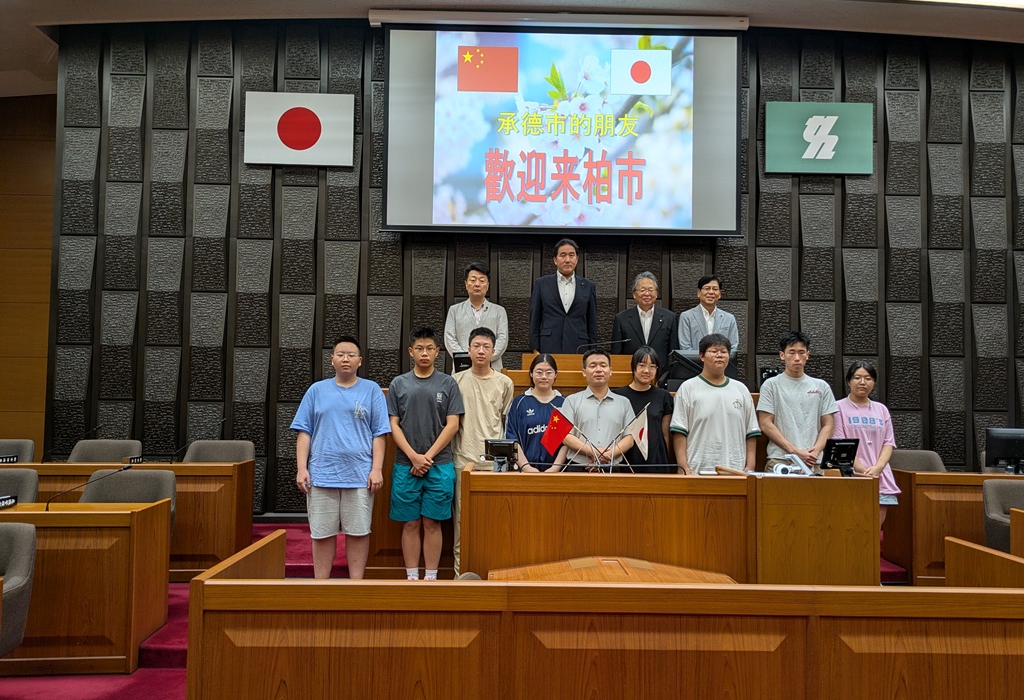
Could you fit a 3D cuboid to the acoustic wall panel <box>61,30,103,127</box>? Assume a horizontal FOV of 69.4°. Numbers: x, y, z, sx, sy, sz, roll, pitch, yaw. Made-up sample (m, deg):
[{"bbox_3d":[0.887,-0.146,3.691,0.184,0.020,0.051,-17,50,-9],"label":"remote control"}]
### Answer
[{"bbox_3d":[-4.007,-2.559,6.922,0.338,0.964,0.085,1,-2,-1],"label":"acoustic wall panel"}]

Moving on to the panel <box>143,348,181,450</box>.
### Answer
[{"bbox_3d":[-3.219,0.470,6.787,0.336,0.993,0.060,1,-2,-1],"label":"panel"}]

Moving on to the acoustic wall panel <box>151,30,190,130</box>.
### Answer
[{"bbox_3d":[-3.180,-2.547,6.902,0.336,0.967,0.060,1,-2,-1],"label":"acoustic wall panel"}]

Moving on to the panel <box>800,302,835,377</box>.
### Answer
[{"bbox_3d":[2.867,0.049,6.899,0.336,0.993,0.060,1,-2,-1],"label":"panel"}]

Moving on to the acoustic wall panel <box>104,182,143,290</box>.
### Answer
[{"bbox_3d":[-3.489,-1.020,6.623,0.326,0.965,0.059,1,-2,-2],"label":"acoustic wall panel"}]

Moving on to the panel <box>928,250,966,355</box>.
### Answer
[{"bbox_3d":[4.100,-0.443,6.957,0.338,1.015,0.085,1,-2,-1],"label":"panel"}]

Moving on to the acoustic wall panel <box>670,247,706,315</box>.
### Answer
[{"bbox_3d":[1.650,-0.477,6.922,0.338,1.015,0.085,1,-2,-1],"label":"acoustic wall panel"}]

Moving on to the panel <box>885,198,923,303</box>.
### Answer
[{"bbox_3d":[3.691,-0.950,6.950,0.336,0.993,0.060,1,-2,-1],"label":"panel"}]

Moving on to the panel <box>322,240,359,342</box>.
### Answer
[{"bbox_3d":[-1.585,-0.517,6.850,0.336,0.993,0.060,1,-2,-1],"label":"panel"}]

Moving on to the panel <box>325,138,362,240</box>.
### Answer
[{"bbox_3d":[-1.521,-1.483,6.690,0.326,0.965,0.059,1,-2,-1],"label":"panel"}]

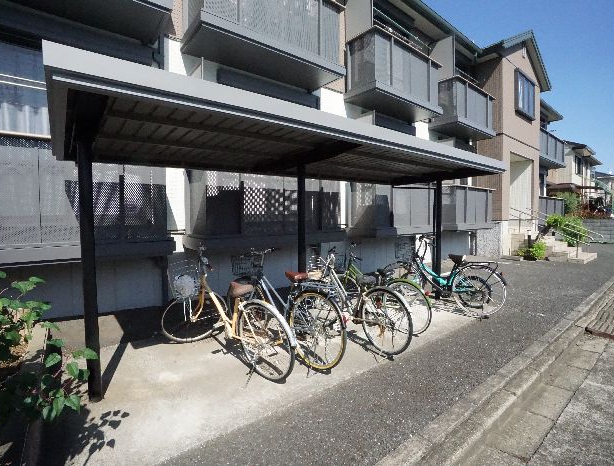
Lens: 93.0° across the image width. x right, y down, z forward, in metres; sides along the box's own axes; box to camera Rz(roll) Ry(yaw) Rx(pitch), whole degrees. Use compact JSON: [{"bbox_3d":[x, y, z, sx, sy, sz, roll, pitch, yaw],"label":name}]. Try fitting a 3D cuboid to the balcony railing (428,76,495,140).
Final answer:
[{"bbox_3d":[4.560,-3.506,8.510,2.330,1.150,0.870,-3,4,-36],"label":"balcony railing"}]

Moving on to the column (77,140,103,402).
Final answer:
[{"bbox_3d":[-1.580,0.304,2.122,0.080,1.930,0.080,-3,4,-36],"label":"column"}]

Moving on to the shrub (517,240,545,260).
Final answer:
[{"bbox_3d":[7.112,0.511,9.221,0.680,0.600,0.600,-3,4,-36],"label":"shrub"}]

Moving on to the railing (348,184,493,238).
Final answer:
[{"bbox_3d":[3.323,-0.640,7.723,5.520,1.210,0.870,-3,4,-36],"label":"railing"}]

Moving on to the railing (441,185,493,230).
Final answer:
[{"bbox_3d":[4.609,-0.699,8.680,2.300,1.210,0.870,-3,4,-36],"label":"railing"}]

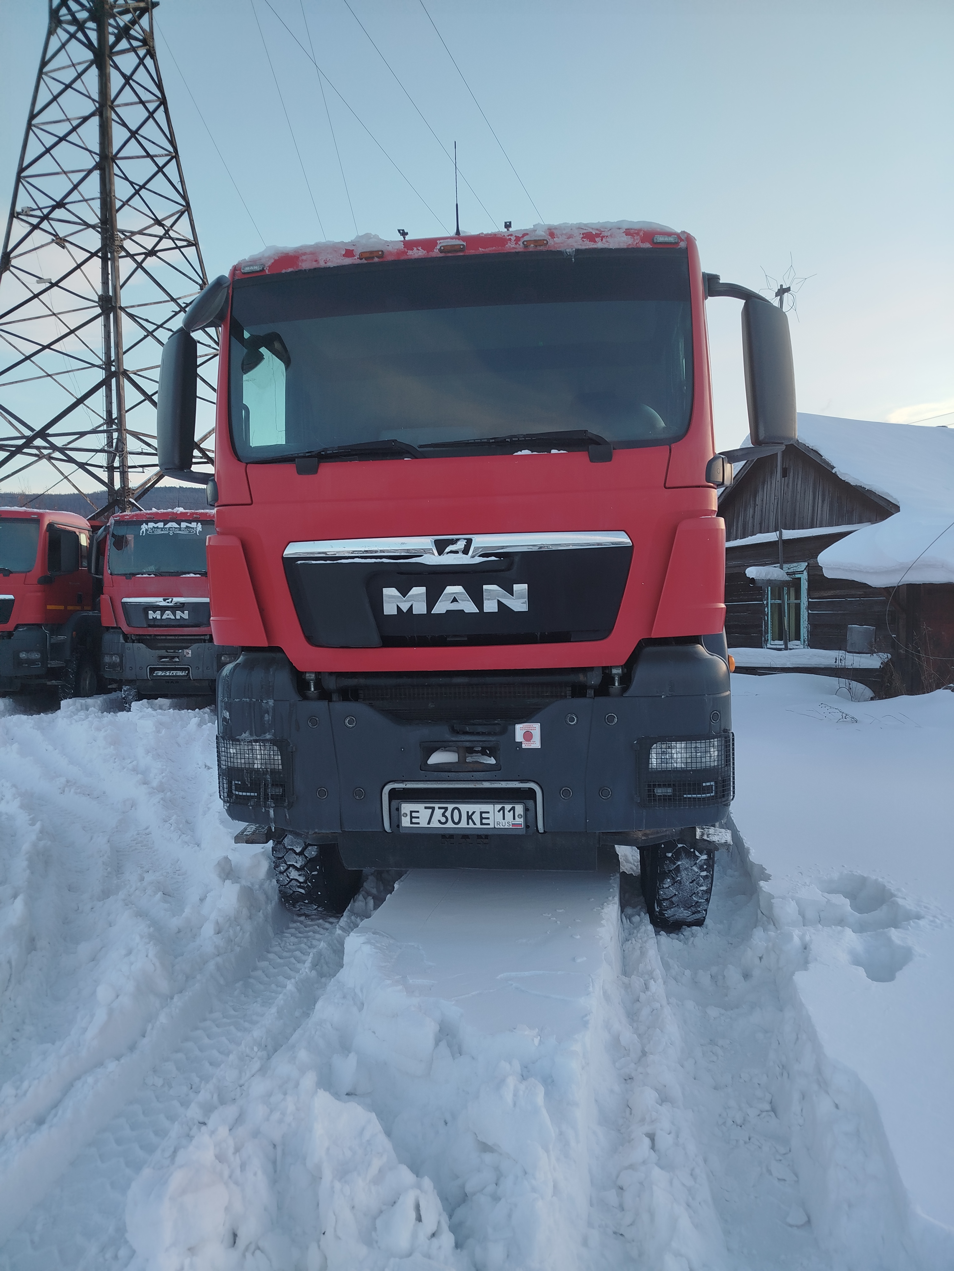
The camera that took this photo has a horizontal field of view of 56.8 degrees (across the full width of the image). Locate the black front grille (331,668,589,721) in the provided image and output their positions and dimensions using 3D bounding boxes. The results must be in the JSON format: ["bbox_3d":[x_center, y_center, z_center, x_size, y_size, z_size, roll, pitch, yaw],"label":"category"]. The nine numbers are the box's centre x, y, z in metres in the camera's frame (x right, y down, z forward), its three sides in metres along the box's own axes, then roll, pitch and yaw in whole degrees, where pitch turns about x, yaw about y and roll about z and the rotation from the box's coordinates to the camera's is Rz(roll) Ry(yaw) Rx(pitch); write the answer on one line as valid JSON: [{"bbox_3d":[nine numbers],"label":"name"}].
[{"bbox_3d":[-0.059,0.256,3.844,1.180,0.240,0.180,-1,-1,6],"label":"black front grille"}]

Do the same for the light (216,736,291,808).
[{"bbox_3d":[-1.011,0.615,3.998,0.460,0.310,0.310,-1,-1,6],"label":"light"}]

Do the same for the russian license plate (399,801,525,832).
[{"bbox_3d":[-0.060,0.760,3.705,0.530,0.125,0.030,-1,-1,6],"label":"russian license plate"}]

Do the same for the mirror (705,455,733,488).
[{"bbox_3d":[1.110,-0.750,4.043,0.110,0.150,0.130,-1,-1,6],"label":"mirror"}]

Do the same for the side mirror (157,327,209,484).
[{"bbox_3d":[-1.458,-1.124,4.321,0.220,0.680,0.180,-1,-1,15],"label":"side mirror"}]

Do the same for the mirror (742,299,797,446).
[{"bbox_3d":[1.329,-1.199,4.012,0.220,0.660,0.180,-1,-1,-2],"label":"mirror"}]

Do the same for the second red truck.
[{"bbox_3d":[-4.745,-0.242,17.300,2.550,3.500,7.400,-1,0,1],"label":"second red truck"}]

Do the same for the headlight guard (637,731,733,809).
[{"bbox_3d":[0.897,0.577,3.786,0.460,0.310,0.310,-1,-1,6],"label":"headlight guard"}]

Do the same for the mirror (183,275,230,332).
[{"bbox_3d":[-1.302,-1.607,4.276,0.220,0.260,0.190,-1,-1,6],"label":"mirror"}]

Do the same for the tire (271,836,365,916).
[{"bbox_3d":[-0.917,1.120,5.261,0.320,1.150,1.150,-1,-1,6],"label":"tire"}]

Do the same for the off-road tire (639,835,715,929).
[{"bbox_3d":[1.130,1.079,5.035,0.320,1.150,1.150,-1,-1,6],"label":"off-road tire"}]

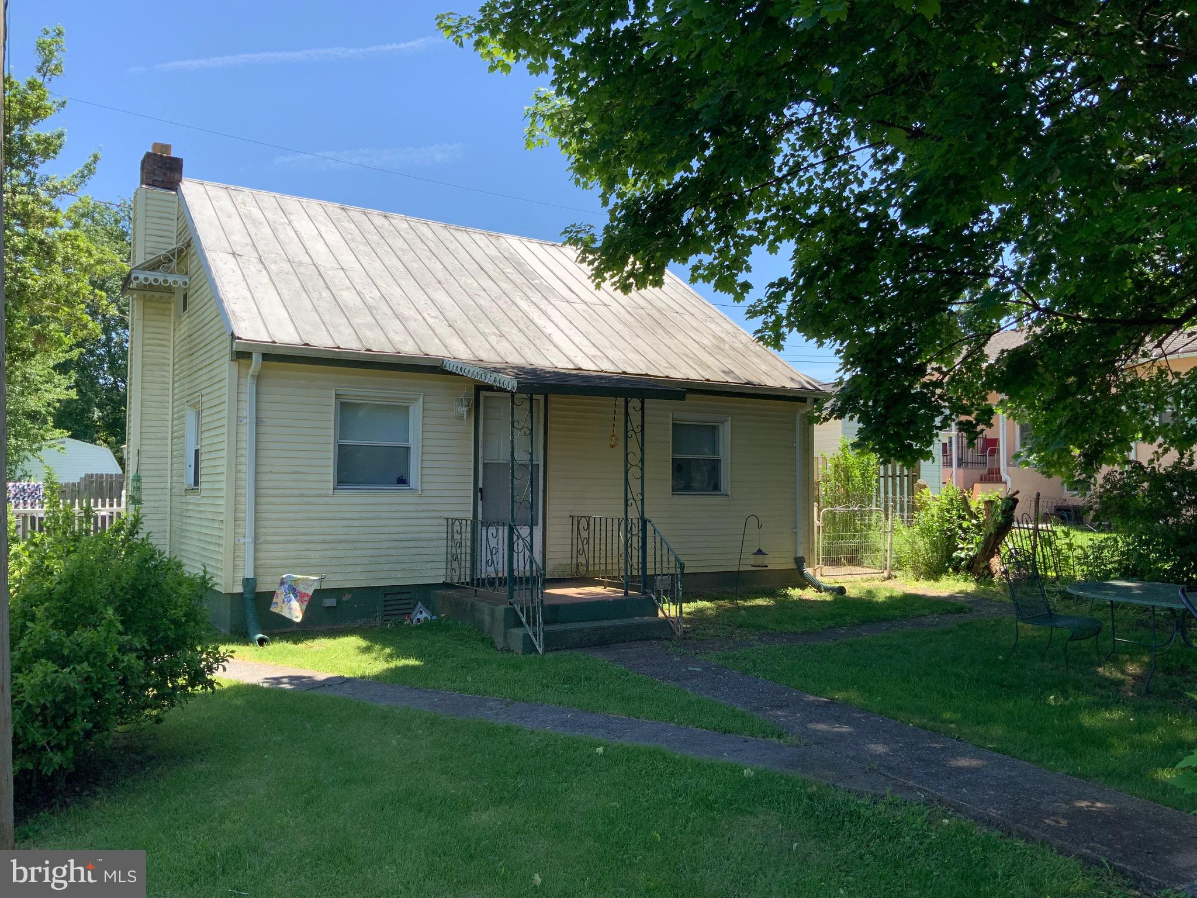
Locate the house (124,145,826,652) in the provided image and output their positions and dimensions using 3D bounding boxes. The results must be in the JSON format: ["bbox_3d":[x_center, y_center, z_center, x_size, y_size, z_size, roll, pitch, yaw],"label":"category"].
[{"bbox_3d":[-1.938,-0.988,13.820,8.230,6.020,9.500,2,-3,-31],"label":"house"}]

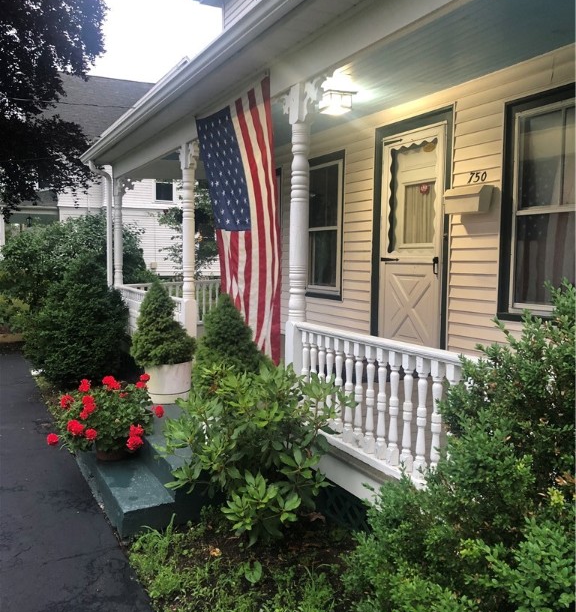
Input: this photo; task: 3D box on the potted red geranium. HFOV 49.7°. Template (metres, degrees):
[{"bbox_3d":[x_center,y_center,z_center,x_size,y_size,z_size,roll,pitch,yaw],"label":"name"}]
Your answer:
[{"bbox_3d":[-1.298,0.836,4.481,0.720,0.520,0.760,-2,5,-27],"label":"potted red geranium"}]

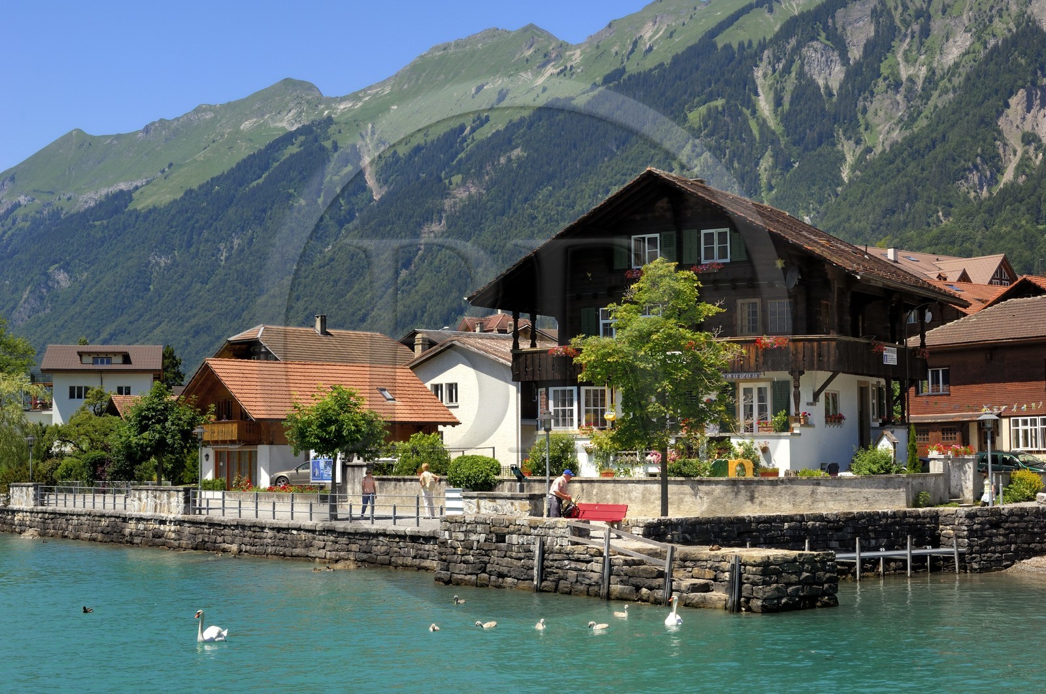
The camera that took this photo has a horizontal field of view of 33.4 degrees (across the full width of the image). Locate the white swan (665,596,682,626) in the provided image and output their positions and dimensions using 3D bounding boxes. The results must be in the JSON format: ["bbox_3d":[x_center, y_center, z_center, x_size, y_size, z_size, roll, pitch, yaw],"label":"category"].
[{"bbox_3d":[2.542,4.481,29.617,0.320,0.510,0.640,-2,-4,20],"label":"white swan"}]

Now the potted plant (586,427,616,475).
[{"bbox_3d":[2.712,3.635,60.500,1.000,1.680,0.850,-2,-5,25],"label":"potted plant"}]

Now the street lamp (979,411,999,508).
[{"bbox_3d":[13.417,3.500,50.013,0.600,3.300,0.600,0,-4,0],"label":"street lamp"}]

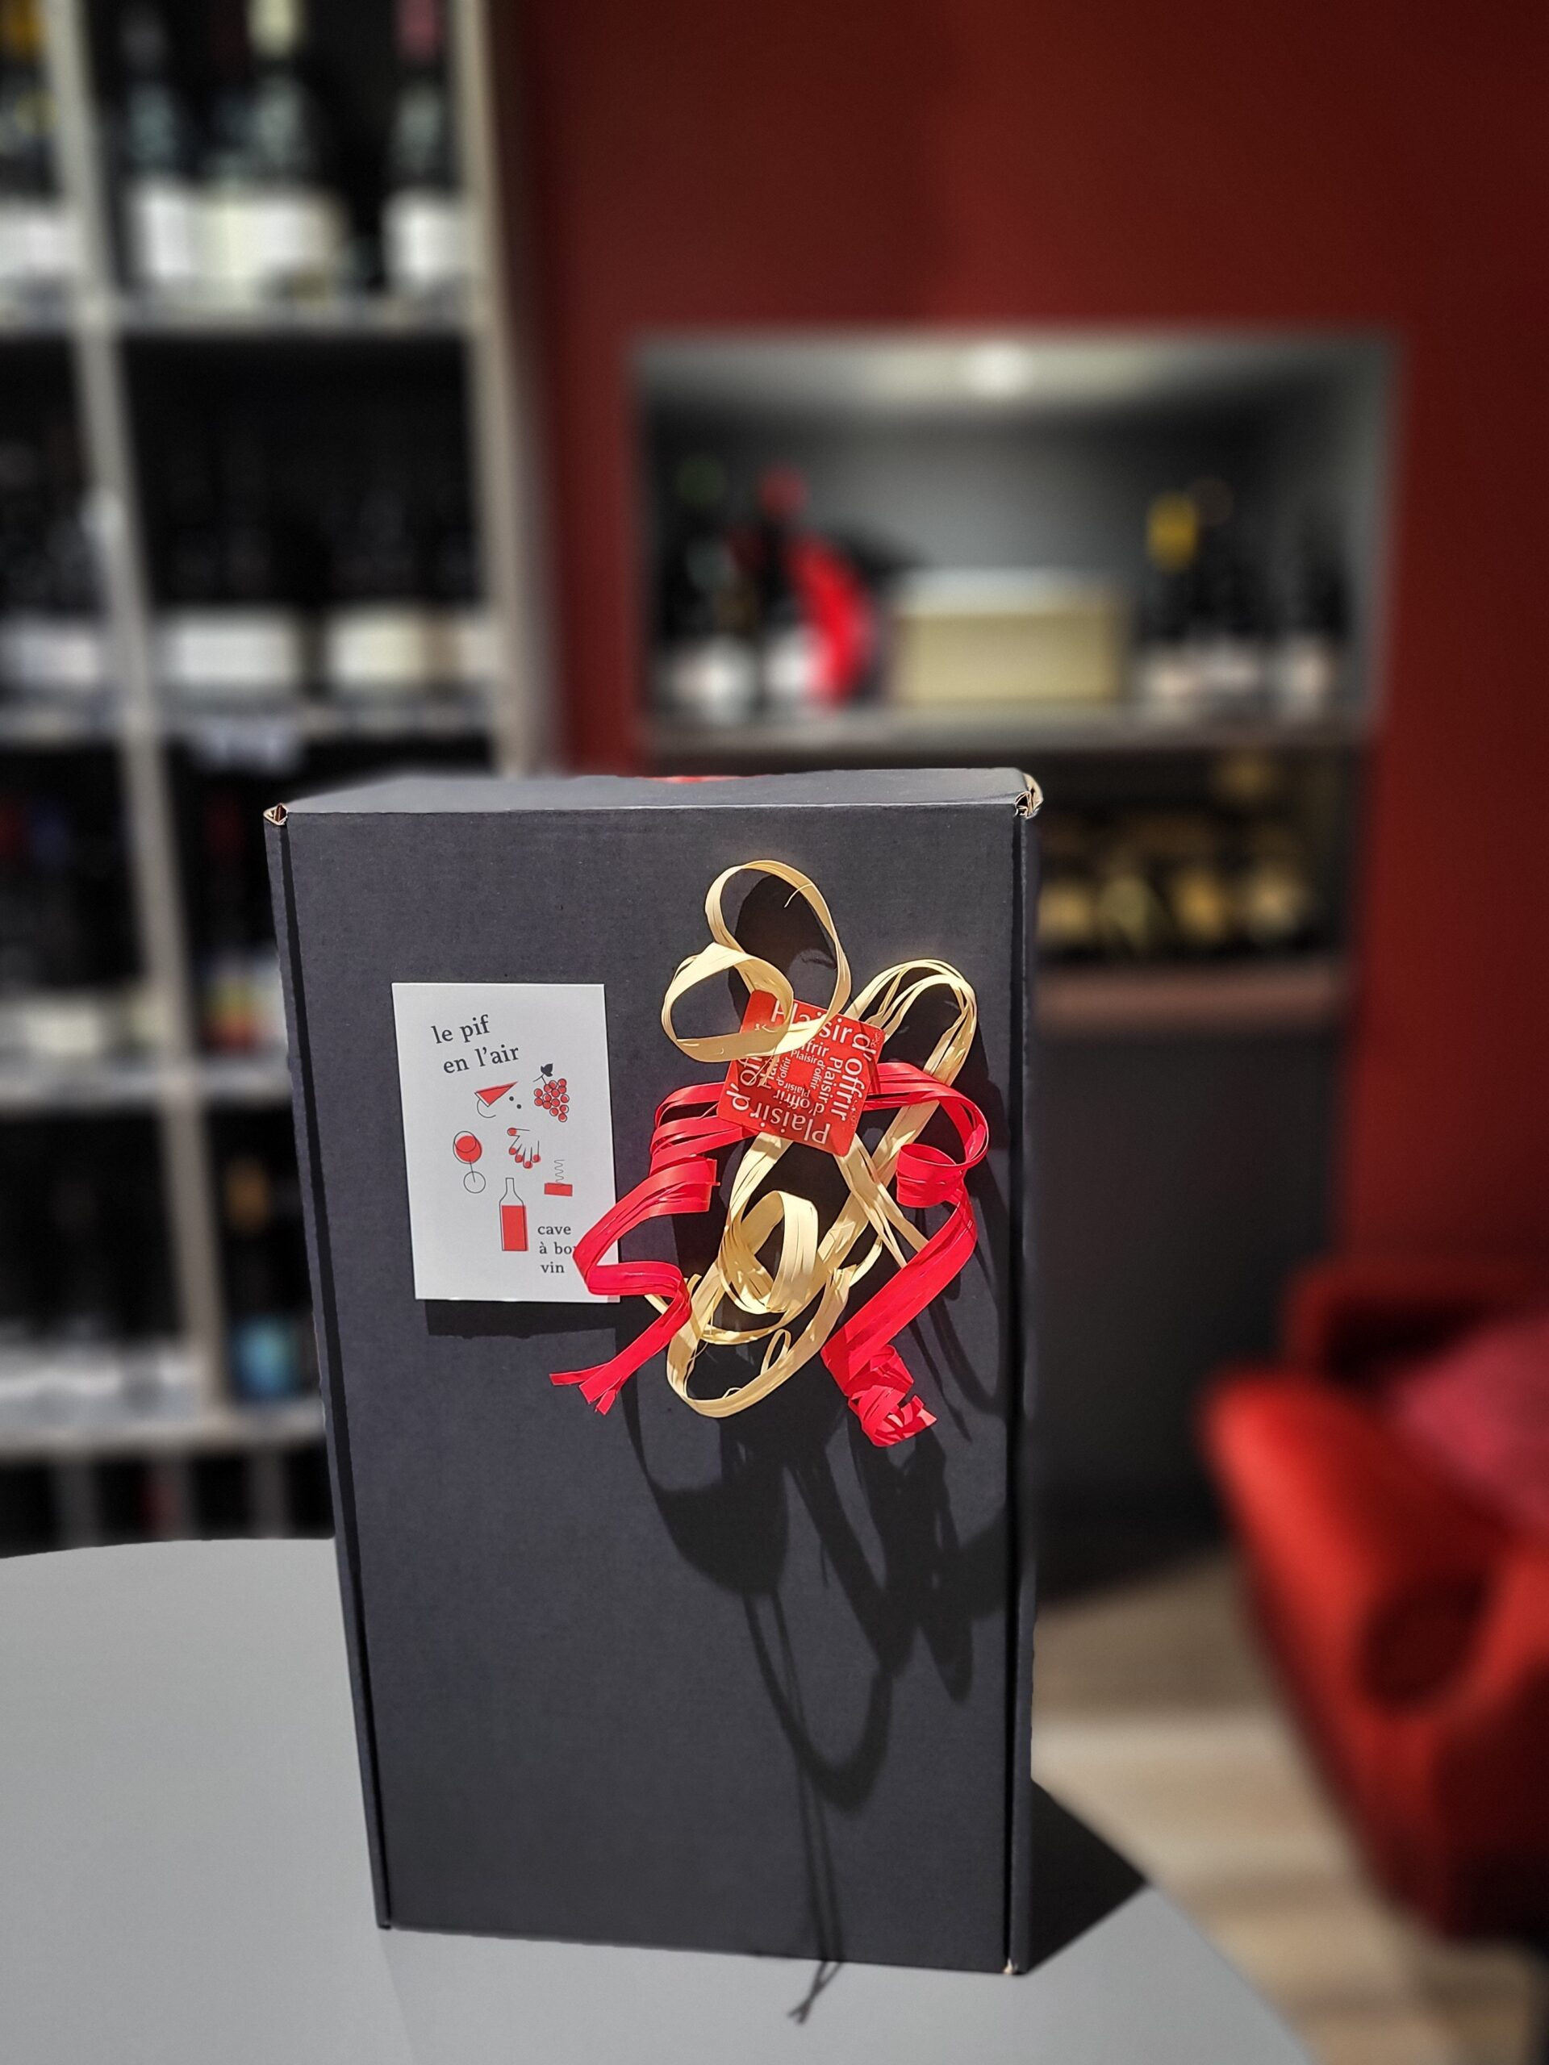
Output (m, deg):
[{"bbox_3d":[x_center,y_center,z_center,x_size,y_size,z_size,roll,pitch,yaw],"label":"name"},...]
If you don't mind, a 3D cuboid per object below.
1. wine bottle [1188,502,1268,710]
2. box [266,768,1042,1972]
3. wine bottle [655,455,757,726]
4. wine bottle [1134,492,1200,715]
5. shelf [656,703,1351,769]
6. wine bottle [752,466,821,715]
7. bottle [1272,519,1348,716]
[{"bbox_3d":[0.697,-0.650,2.381,0.080,0.290,0.080,-2,13,-3],"label":"wine bottle"},{"bbox_3d":[-0.022,0.097,0.473,0.195,0.337,0.105,0,13,7],"label":"box"},{"bbox_3d":[-0.091,-0.578,2.071,0.086,0.315,0.086,-2,13,-3],"label":"wine bottle"},{"bbox_3d":[0.591,-0.639,2.326,0.076,0.295,0.076,-2,13,-3],"label":"wine bottle"},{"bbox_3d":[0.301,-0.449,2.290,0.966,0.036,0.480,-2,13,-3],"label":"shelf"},{"bbox_3d":[0.015,-0.583,2.097,0.080,0.300,0.080,-2,13,-3],"label":"wine bottle"},{"bbox_3d":[0.825,-0.644,2.390,0.076,0.280,0.076,-2,13,-3],"label":"bottle"}]

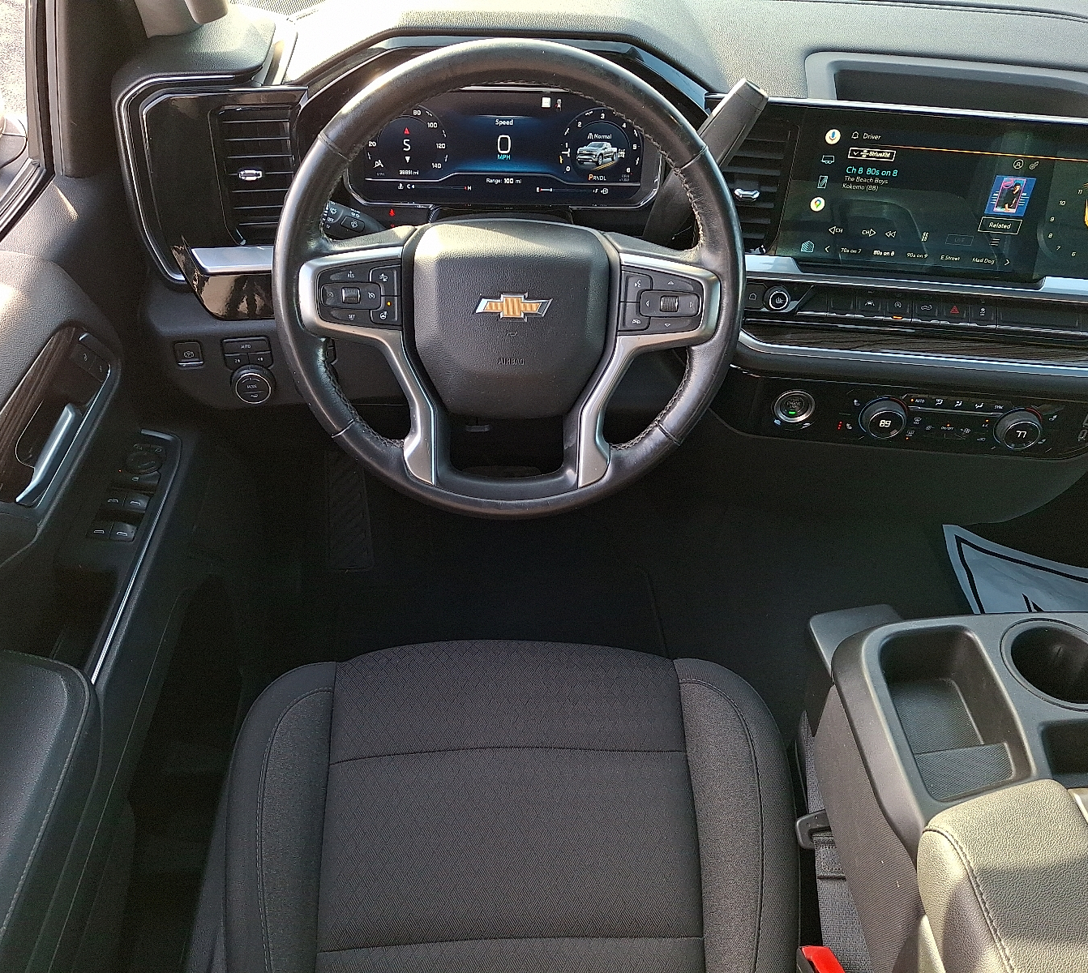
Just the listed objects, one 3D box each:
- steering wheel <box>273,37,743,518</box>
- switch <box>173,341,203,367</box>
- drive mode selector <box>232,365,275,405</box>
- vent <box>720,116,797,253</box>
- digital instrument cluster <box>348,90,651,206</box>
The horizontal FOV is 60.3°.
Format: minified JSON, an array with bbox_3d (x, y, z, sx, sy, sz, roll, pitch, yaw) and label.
[{"bbox_3d":[-0.027,-0.163,0.783,0.382,0.382,0.090,0,13,-3],"label":"steering wheel"},{"bbox_3d":[-0.343,-0.129,0.907,0.025,0.026,0.014,-5,35,-9],"label":"switch"},{"bbox_3d":[-0.286,-0.100,0.925,0.040,0.040,0.020,-5,35,-9],"label":"drive mode selector"},{"bbox_3d":[0.202,-0.291,0.901,0.082,0.128,0.040,6,22,4],"label":"vent"},{"bbox_3d":[-0.041,-0.359,0.991,0.330,0.122,0.040,1,22,-2],"label":"digital instrument cluster"}]

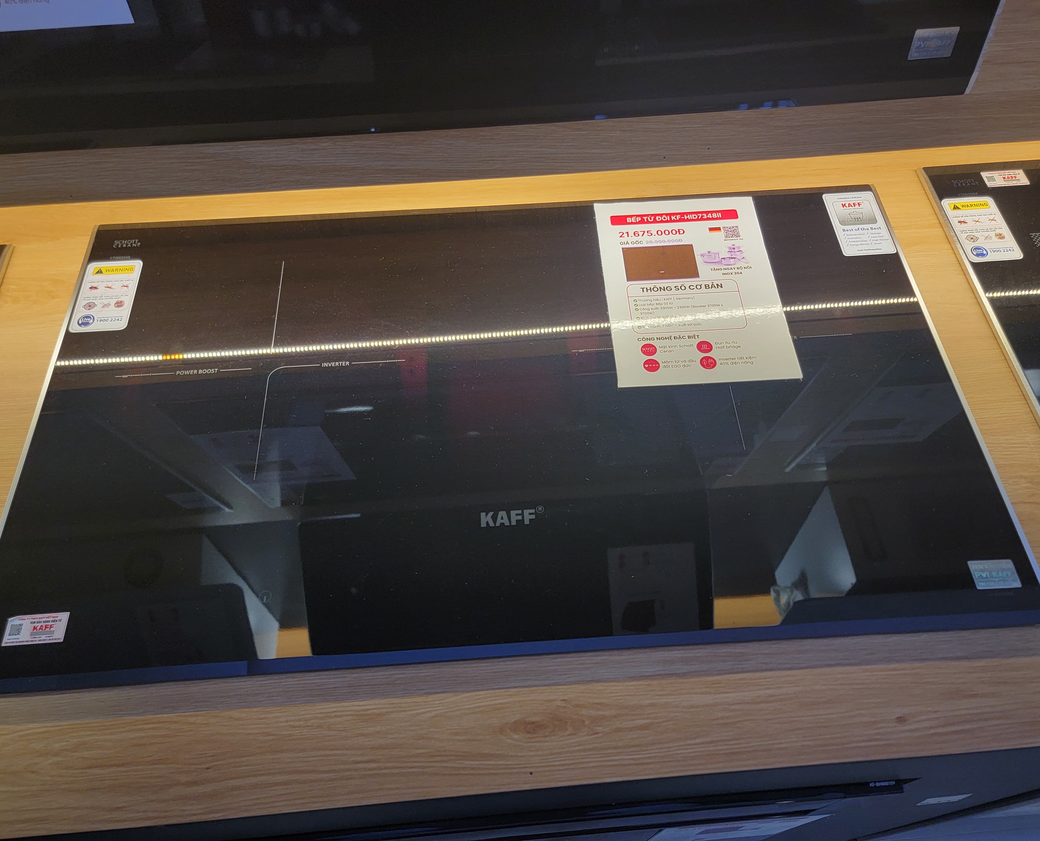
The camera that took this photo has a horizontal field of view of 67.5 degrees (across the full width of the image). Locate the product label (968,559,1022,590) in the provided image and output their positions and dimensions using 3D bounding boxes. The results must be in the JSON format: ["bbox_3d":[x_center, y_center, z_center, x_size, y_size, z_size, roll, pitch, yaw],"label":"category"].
[{"bbox_3d":[0.327,0.106,0.536,0.030,0.001,0.020,-3,58,-1],"label":"product label"}]

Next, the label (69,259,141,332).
[{"bbox_3d":[-0.362,-0.110,0.681,0.050,0.001,0.080,-4,58,-2],"label":"label"}]

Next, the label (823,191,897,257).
[{"bbox_3d":[0.311,-0.182,0.714,0.049,0.001,0.080,-3,58,-1],"label":"label"}]

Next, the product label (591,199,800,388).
[{"bbox_3d":[0.149,-0.119,0.678,0.148,0.001,0.209,-3,58,-1],"label":"product label"}]

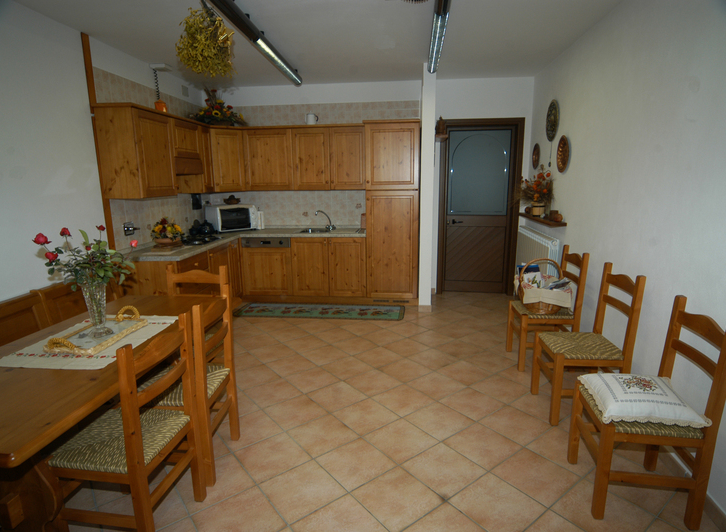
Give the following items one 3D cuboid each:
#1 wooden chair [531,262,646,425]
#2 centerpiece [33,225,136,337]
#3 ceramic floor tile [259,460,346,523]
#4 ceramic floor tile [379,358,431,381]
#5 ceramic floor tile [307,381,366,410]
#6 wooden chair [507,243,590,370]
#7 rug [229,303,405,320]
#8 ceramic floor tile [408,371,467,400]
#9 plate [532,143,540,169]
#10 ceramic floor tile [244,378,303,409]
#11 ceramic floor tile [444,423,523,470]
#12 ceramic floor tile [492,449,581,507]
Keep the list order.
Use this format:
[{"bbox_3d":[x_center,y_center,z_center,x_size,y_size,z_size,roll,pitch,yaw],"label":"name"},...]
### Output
[{"bbox_3d":[1.321,0.460,2.398,0.430,0.870,0.410,1,11,6],"label":"wooden chair"},{"bbox_3d":[-1.140,0.060,1.636,0.370,0.450,0.340,1,11,6],"label":"centerpiece"},{"bbox_3d":[-0.273,1.025,1.830,0.300,0.010,0.300,-9,13,-37],"label":"ceramic floor tile"},{"bbox_3d":[0.332,0.847,3.225,0.326,0.010,0.326,-9,13,-37],"label":"ceramic floor tile"},{"bbox_3d":[-0.184,0.922,2.830,0.326,0.010,0.326,-9,13,-37],"label":"ceramic floor tile"},{"bbox_3d":[1.457,0.330,3.209,0.453,0.930,0.428,1,11,7],"label":"wooden chair"},{"bbox_3d":[-0.479,0.508,4.552,1.860,0.012,0.520,1,11,6],"label":"rug"},{"bbox_3d":[0.512,0.840,2.811,0.303,0.010,0.303,-9,14,-37],"label":"ceramic floor tile"},{"bbox_3d":[1.946,-1.232,4.489,0.040,0.280,0.280,1,11,8],"label":"plate"},{"bbox_3d":[-0.643,0.917,2.888,0.326,0.010,0.326,-9,13,-37],"label":"ceramic floor tile"},{"bbox_3d":[0.643,0.965,2.155,0.303,0.010,0.303,-9,14,-37],"label":"ceramic floor tile"},{"bbox_3d":[0.824,1.002,1.909,0.300,0.010,0.300,-9,13,-37],"label":"ceramic floor tile"}]

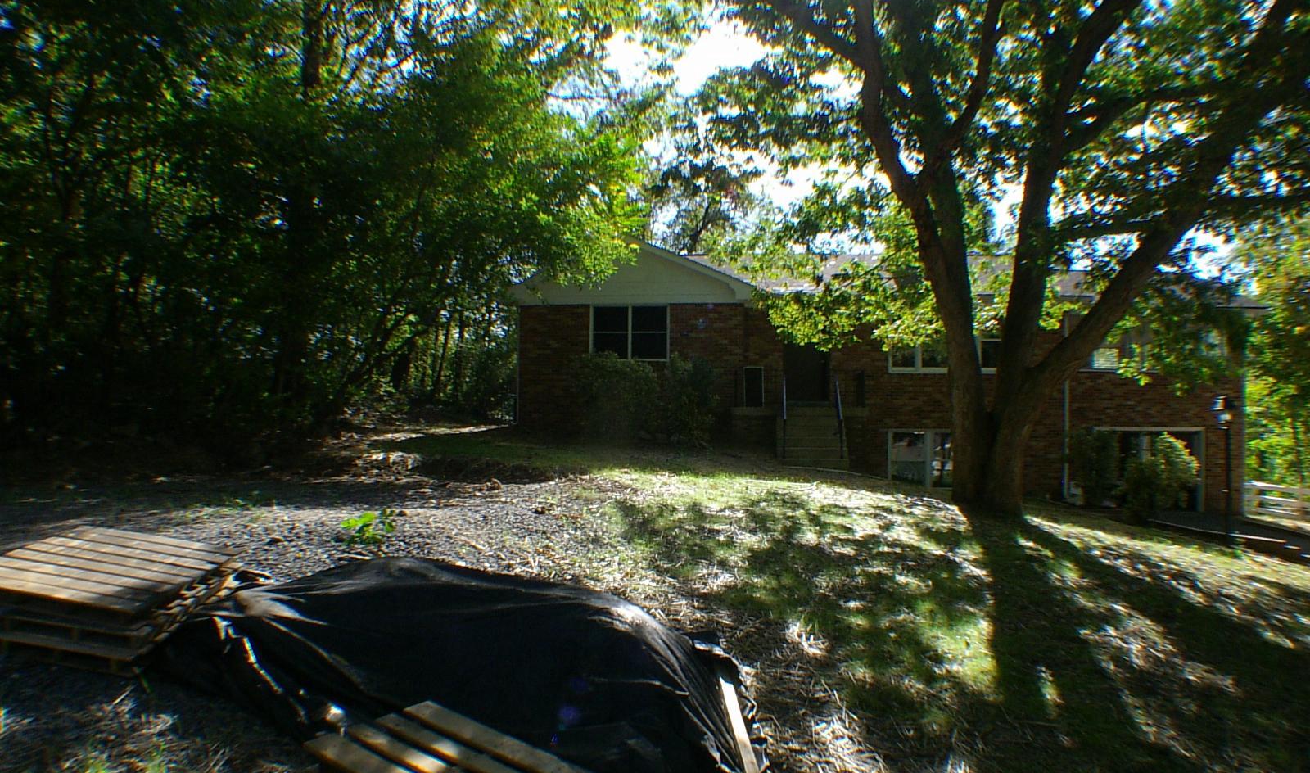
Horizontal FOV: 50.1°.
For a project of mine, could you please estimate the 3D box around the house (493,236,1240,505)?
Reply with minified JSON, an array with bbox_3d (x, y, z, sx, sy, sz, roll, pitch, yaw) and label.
[{"bbox_3d":[5.200,-0.050,34.200,16.200,5.900,9.000,0,0,2],"label":"house"}]

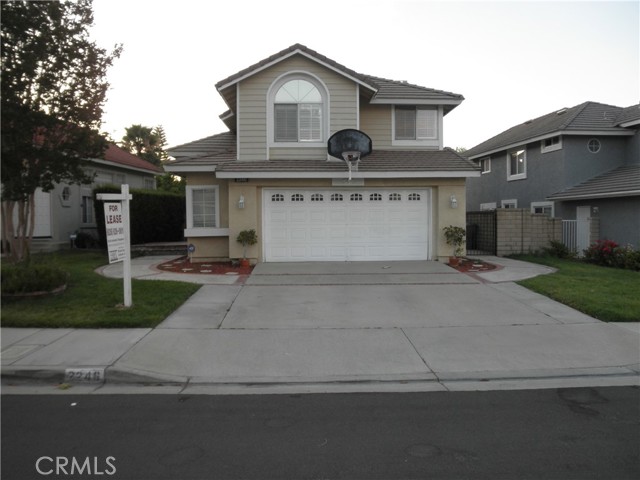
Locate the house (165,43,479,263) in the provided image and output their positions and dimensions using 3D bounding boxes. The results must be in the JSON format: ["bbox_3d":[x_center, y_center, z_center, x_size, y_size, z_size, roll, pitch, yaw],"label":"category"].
[{"bbox_3d":[-0.580,-2.900,19.900,9.700,6.800,10.800,0,2,-2],"label":"house"}]

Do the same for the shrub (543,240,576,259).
[{"bbox_3d":[7.990,0.310,17.200,1.030,0.620,0.900,0,2,-2],"label":"shrub"}]

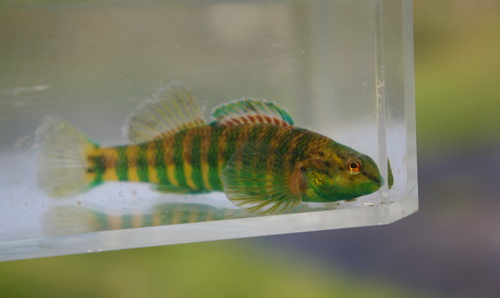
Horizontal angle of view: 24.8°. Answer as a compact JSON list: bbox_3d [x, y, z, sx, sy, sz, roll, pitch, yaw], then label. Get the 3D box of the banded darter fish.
[{"bbox_3d":[-0.008,-0.001,0.193,0.062,0.021,0.014,3,7,17],"label":"banded darter fish"}]

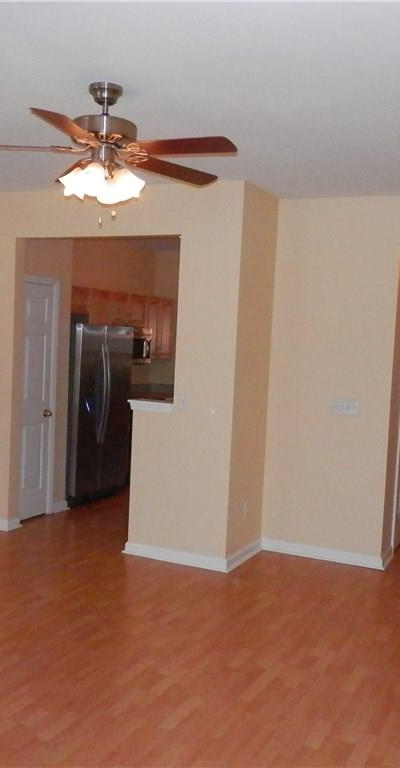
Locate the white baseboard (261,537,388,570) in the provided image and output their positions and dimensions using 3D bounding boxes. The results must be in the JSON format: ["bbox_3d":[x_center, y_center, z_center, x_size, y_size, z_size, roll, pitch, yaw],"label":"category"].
[{"bbox_3d":[0.943,1.300,5.674,0.945,0.093,0.030,5,4,25],"label":"white baseboard"}]

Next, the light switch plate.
[{"bbox_3d":[1.088,0.179,5.563,0.210,0.116,0.012,5,4,25],"label":"light switch plate"}]

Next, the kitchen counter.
[{"bbox_3d":[-0.325,0.165,5.531,0.390,0.065,0.180,5,4,25],"label":"kitchen counter"}]

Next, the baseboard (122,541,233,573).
[{"bbox_3d":[-0.188,1.263,5.442,0.867,0.093,0.030,5,4,25],"label":"baseboard"}]

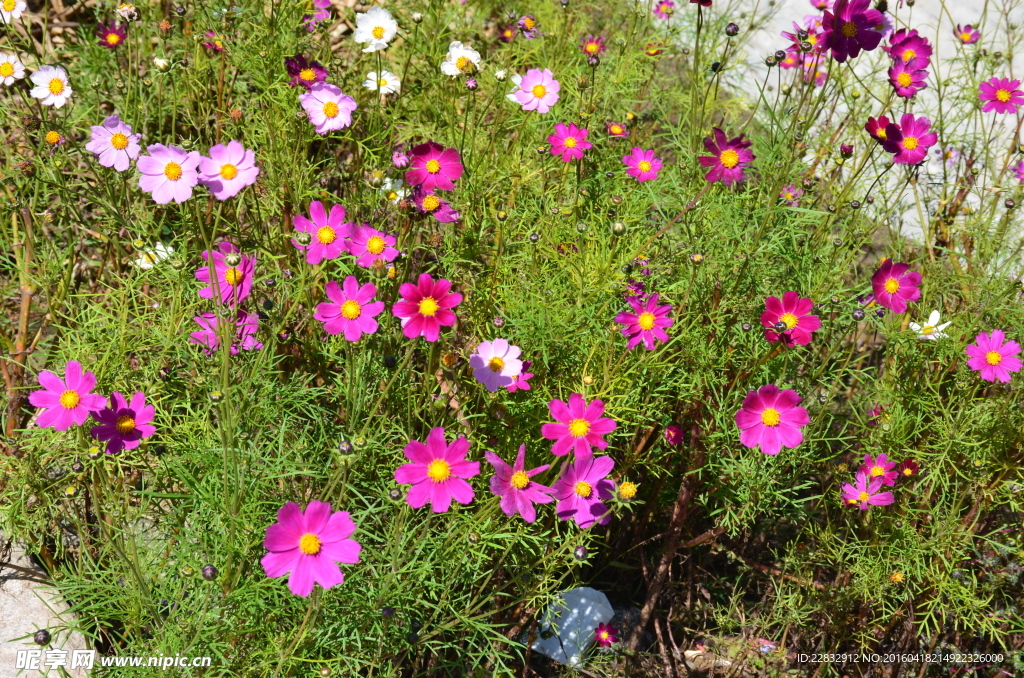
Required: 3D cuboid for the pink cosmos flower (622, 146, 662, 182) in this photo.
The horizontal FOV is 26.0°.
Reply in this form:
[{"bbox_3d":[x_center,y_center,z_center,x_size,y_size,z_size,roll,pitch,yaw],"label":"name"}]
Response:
[{"bbox_3d":[0.171,-0.229,2.900,0.053,0.052,0.018,6,-17,13],"label":"pink cosmos flower"}]

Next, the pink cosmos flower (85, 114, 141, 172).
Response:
[{"bbox_3d":[-0.491,-0.240,2.720,0.068,0.069,0.023,1,-7,1],"label":"pink cosmos flower"}]

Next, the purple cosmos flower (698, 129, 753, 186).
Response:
[{"bbox_3d":[0.262,-0.223,2.700,0.067,0.067,0.022,5,-7,11],"label":"purple cosmos flower"}]

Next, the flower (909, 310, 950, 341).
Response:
[{"bbox_3d":[0.490,-0.015,2.600,0.051,0.021,0.051,-36,38,-22],"label":"flower"}]

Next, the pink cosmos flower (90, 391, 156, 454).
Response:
[{"bbox_3d":[-0.381,0.082,2.170,0.065,0.065,0.022,-5,-18,-12],"label":"pink cosmos flower"}]

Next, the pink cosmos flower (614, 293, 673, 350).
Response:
[{"bbox_3d":[0.138,-0.018,2.330,0.061,0.061,0.020,3,-12,7],"label":"pink cosmos flower"}]

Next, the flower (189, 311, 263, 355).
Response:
[{"bbox_3d":[-0.285,-0.006,2.200,0.073,0.024,0.070,-12,43,-24],"label":"flower"}]

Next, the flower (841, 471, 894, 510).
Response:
[{"bbox_3d":[0.361,0.154,2.250,0.055,0.022,0.052,10,45,22],"label":"flower"}]

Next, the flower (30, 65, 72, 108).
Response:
[{"bbox_3d":[-0.634,-0.348,3.050,0.058,0.059,0.020,1,-5,3],"label":"flower"}]

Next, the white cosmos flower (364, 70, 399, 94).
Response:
[{"bbox_3d":[-0.186,-0.365,3.150,0.054,0.018,0.053,-5,44,-10],"label":"white cosmos flower"}]

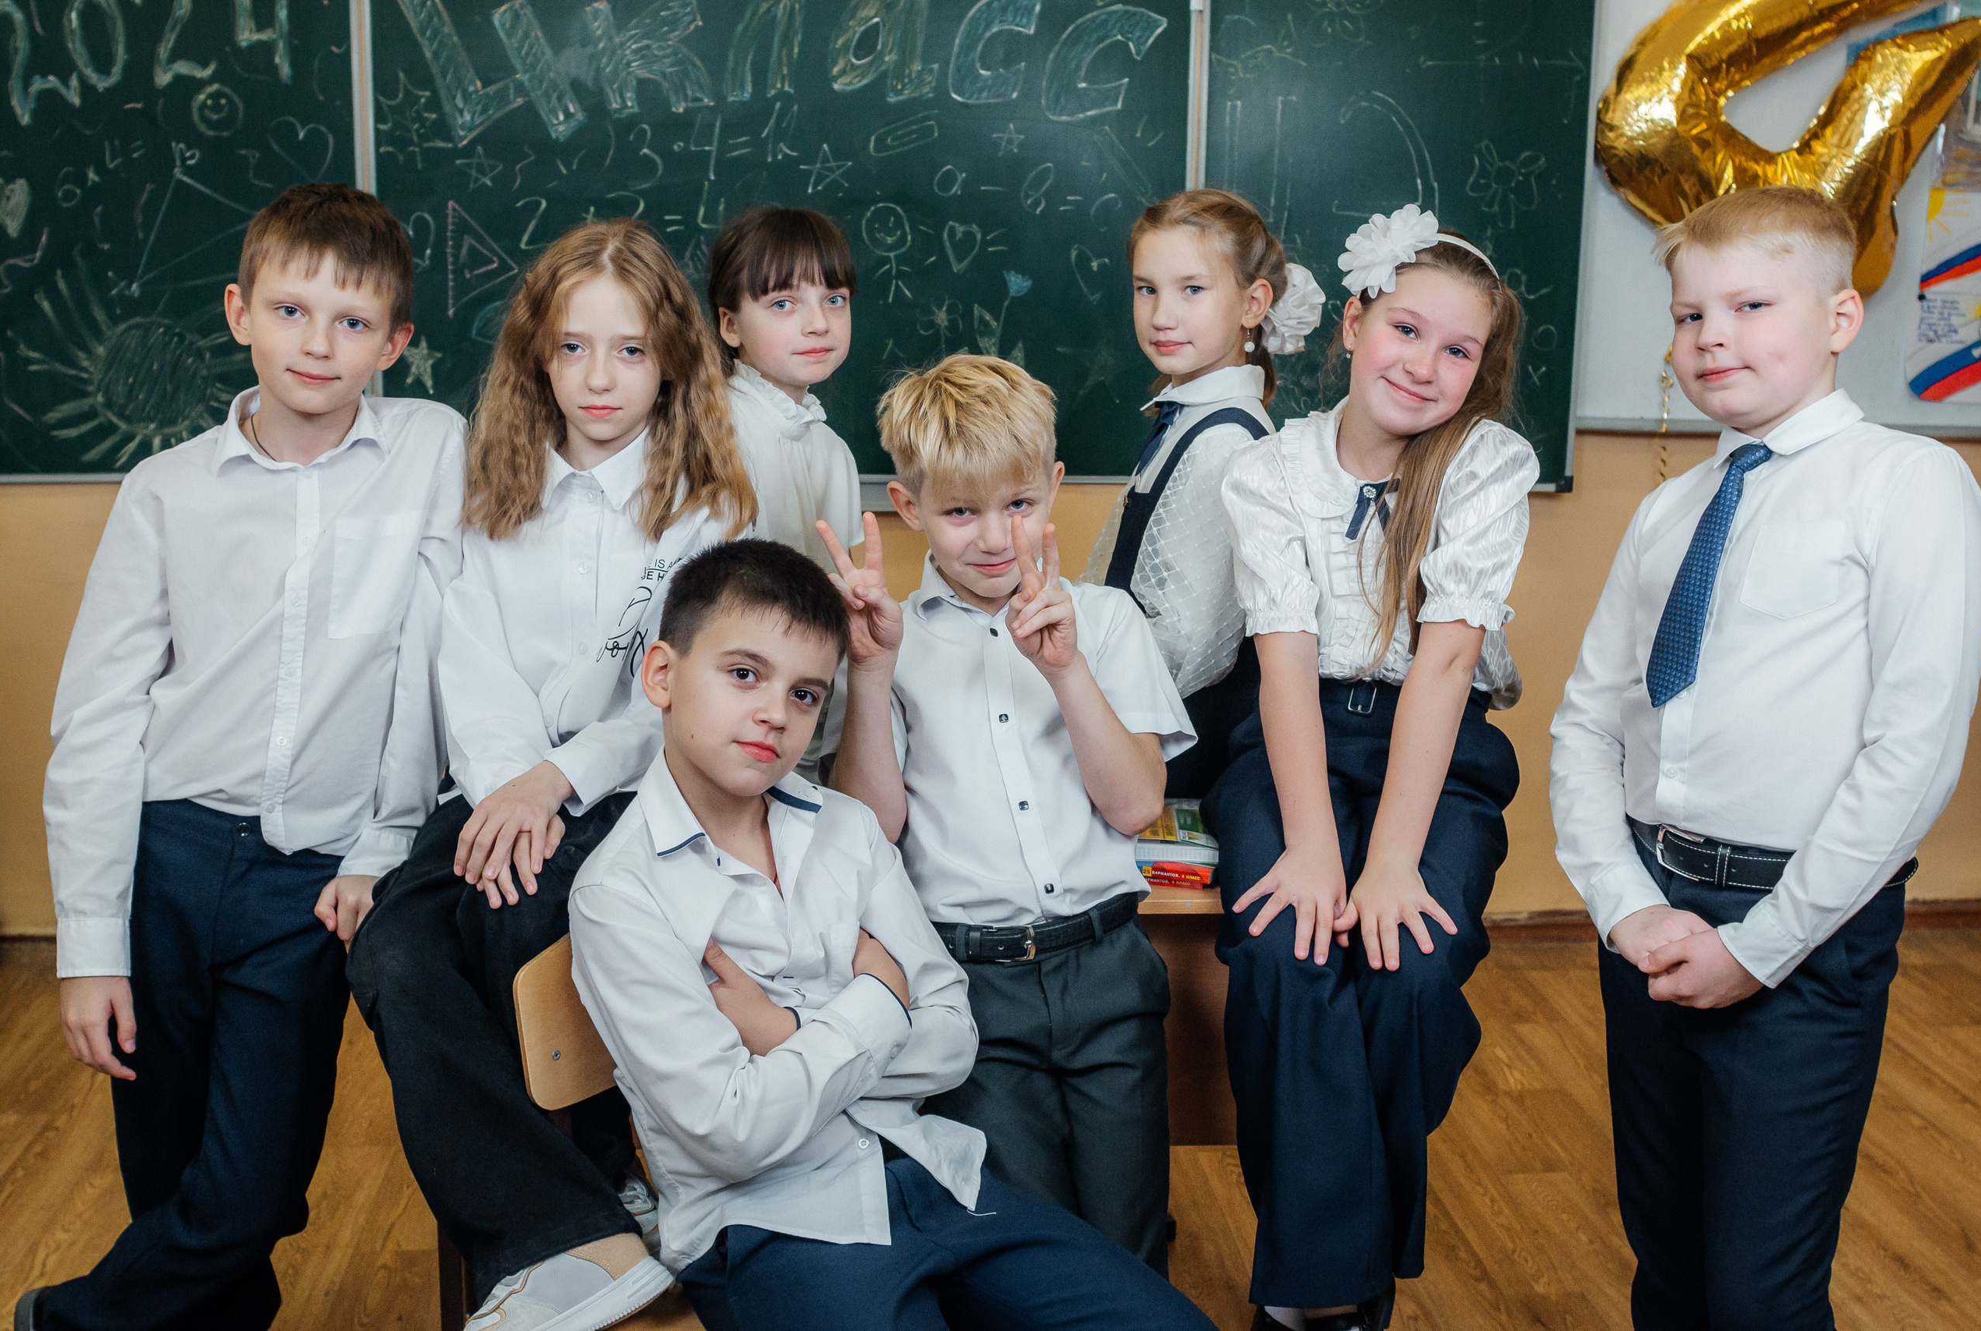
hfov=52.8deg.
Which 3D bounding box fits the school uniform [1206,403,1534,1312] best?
[{"bbox_3d":[0.376,0.180,2.047,0.340,0.880,0.500,2,9,13],"label":"school uniform"}]

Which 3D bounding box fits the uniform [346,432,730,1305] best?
[{"bbox_3d":[-0.404,0.165,1.965,0.355,0.800,0.520,1,8,2],"label":"uniform"}]

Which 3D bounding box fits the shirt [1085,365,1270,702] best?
[{"bbox_3d":[0.229,-0.153,2.312,0.230,0.400,0.290,-6,10,-38],"label":"shirt"}]

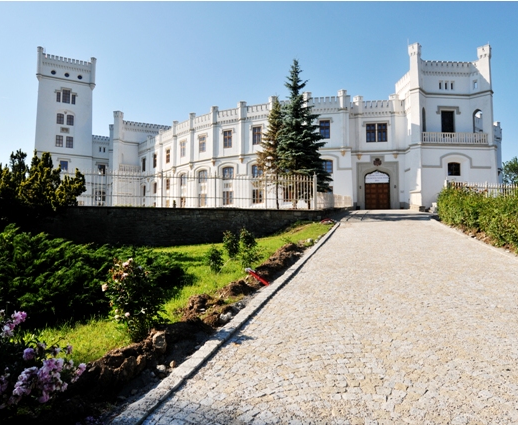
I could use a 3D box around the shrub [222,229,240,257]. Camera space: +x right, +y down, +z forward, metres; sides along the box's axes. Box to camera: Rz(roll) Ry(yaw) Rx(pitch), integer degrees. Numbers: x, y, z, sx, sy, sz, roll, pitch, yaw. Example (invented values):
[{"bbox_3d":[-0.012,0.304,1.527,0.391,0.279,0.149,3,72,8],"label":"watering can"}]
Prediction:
[{"bbox_3d":[-0.879,0.987,11.500,0.560,0.870,0.550,0,-4,0],"label":"shrub"}]

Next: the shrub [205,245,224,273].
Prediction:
[{"bbox_3d":[-1.110,1.147,9.300,0.450,0.700,0.450,0,-4,0],"label":"shrub"}]

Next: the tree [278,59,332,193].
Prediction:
[{"bbox_3d":[3.485,-6.460,29.200,4.200,11.300,4.200,0,-4,0],"label":"tree"}]

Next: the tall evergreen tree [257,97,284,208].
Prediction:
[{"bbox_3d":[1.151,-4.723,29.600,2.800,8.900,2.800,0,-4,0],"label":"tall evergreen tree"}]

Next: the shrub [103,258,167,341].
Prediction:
[{"bbox_3d":[-1.358,0.957,4.100,0.720,0.900,0.700,0,-4,0],"label":"shrub"}]

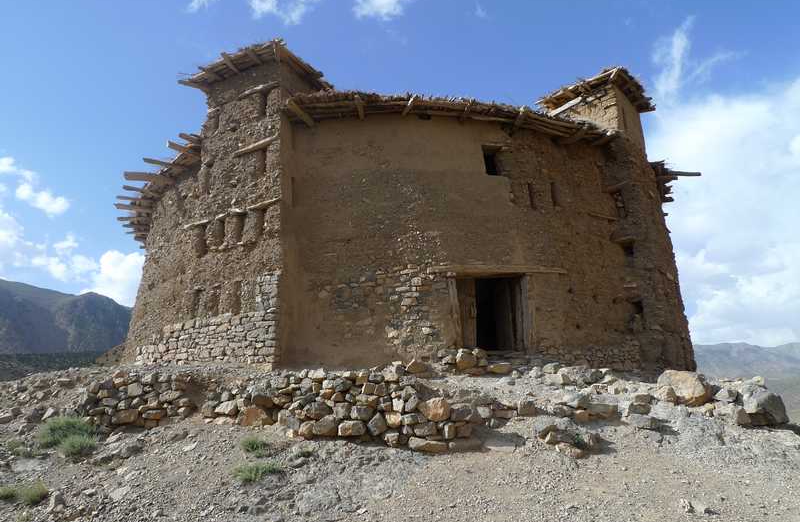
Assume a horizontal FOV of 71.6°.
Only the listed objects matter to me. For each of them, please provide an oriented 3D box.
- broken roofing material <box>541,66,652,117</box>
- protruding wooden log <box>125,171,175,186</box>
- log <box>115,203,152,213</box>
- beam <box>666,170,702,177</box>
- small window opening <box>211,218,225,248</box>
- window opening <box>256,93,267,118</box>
[{"bbox_3d":[5.153,-4.117,14.576,1.908,0.445,2.332,8,-12,-38],"label":"broken roofing material"},{"bbox_3d":[-7.699,-2.550,17.101,1.424,0.230,0.220,3,-12,-16],"label":"protruding wooden log"},{"bbox_3d":[-9.635,-1.911,20.107,1.249,0.150,0.160,4,-13,-20],"label":"log"},{"bbox_3d":[7.530,-2.316,14.682,0.954,0.138,0.138,1,-10,-8],"label":"beam"},{"bbox_3d":[-4.479,-0.685,13.747,0.511,0.744,0.220,-8,-13,38],"label":"small window opening"},{"bbox_3d":[-2.869,-3.264,11.734,0.297,0.530,0.191,-8,-12,38],"label":"window opening"}]

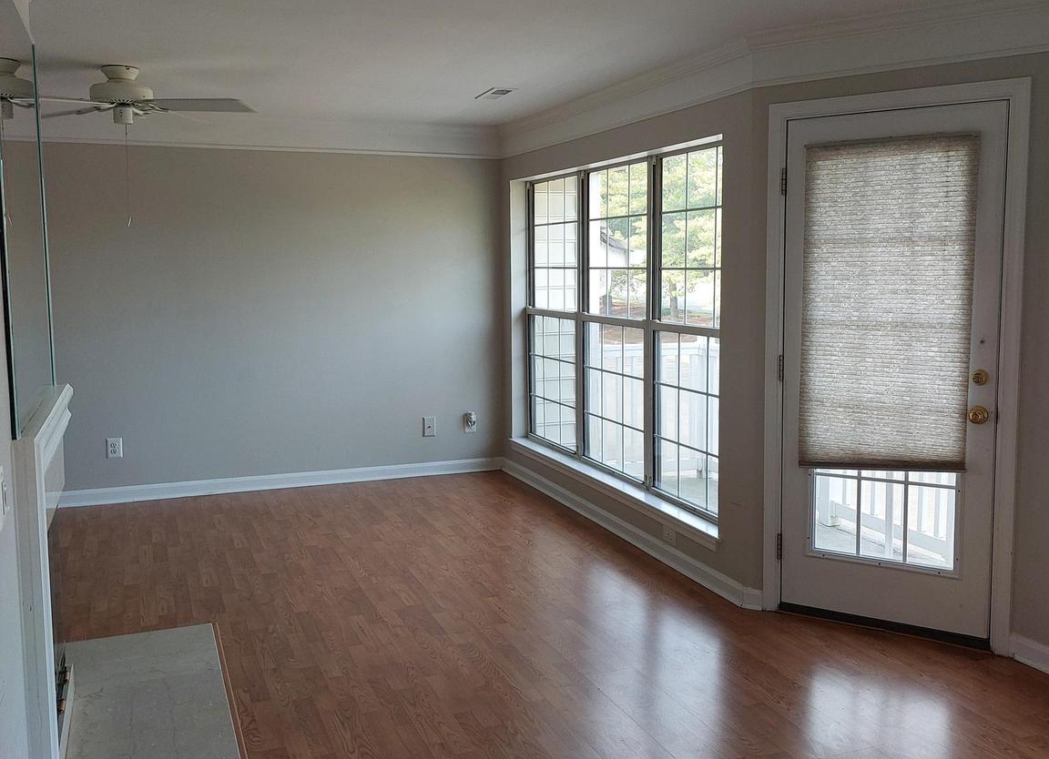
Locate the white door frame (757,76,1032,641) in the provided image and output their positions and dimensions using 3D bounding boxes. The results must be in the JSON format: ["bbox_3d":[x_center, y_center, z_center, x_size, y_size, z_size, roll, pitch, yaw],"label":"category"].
[{"bbox_3d":[1.452,-0.046,3.875,0.970,2.137,0.120,4,8,32],"label":"white door frame"}]

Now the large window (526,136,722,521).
[{"bbox_3d":[0.476,-0.333,5.560,0.120,1.780,2.590,-3,7,-21],"label":"large window"}]

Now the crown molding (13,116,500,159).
[{"bbox_3d":[-1.596,-1.573,6.200,3.070,0.200,0.100,-3,7,-21],"label":"crown molding"}]

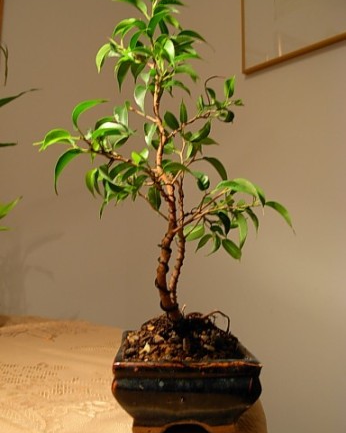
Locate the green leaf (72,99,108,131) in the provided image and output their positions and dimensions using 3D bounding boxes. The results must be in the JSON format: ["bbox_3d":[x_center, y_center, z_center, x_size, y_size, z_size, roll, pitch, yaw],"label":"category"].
[{"bbox_3d":[-0.083,-0.102,0.495,0.041,0.017,0.014,-43,11,15],"label":"green leaf"}]

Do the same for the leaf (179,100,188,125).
[{"bbox_3d":[0.012,-0.115,0.557,0.009,0.027,0.010,0,-4,0],"label":"leaf"}]

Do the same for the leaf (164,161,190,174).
[{"bbox_3d":[0.004,-0.052,0.540,0.037,0.010,0.014,21,34,22],"label":"leaf"}]

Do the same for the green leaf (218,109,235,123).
[{"bbox_3d":[0.054,-0.102,0.510,0.016,0.014,0.016,13,1,18],"label":"green leaf"}]

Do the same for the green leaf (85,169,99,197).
[{"bbox_3d":[-0.087,-0.036,0.540,0.010,0.032,0.013,18,-20,-42],"label":"green leaf"}]

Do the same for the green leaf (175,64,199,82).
[{"bbox_3d":[0.015,-0.160,0.565,0.033,0.009,0.013,36,31,18],"label":"green leaf"}]

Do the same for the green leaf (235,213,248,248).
[{"bbox_3d":[0.074,0.015,0.545,0.012,0.038,0.010,3,-10,-18],"label":"green leaf"}]

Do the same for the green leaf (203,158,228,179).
[{"bbox_3d":[0.050,-0.056,0.555,0.010,0.038,0.013,-52,-11,30],"label":"green leaf"}]

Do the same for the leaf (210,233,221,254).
[{"bbox_3d":[0.045,0.030,0.555,0.011,0.026,0.009,30,-20,-28],"label":"leaf"}]

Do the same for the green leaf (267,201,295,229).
[{"bbox_3d":[0.118,-0.003,0.550,0.010,0.043,0.013,-47,-9,27],"label":"green leaf"}]

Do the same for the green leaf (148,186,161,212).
[{"bbox_3d":[-0.020,-0.019,0.548,0.013,0.027,0.010,-14,-3,0],"label":"green leaf"}]

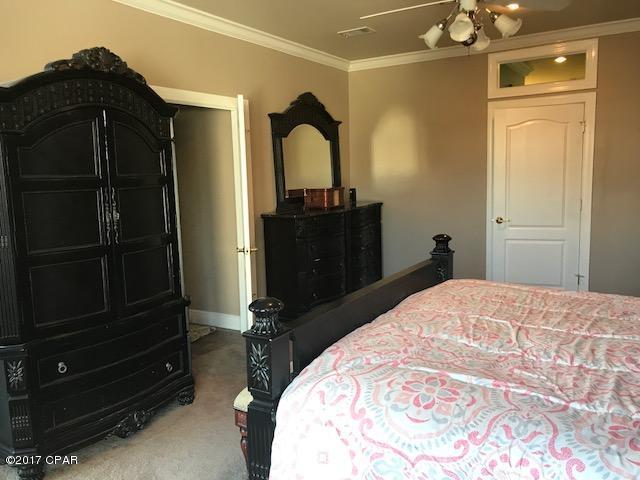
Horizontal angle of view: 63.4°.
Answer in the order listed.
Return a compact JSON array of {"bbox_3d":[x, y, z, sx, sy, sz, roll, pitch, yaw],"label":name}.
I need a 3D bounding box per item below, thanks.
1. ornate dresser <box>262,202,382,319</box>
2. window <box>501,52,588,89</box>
[{"bbox_3d":[0.121,0.237,5.292,0.528,1.101,1.544,3,9,32],"label":"ornate dresser"},{"bbox_3d":[2.122,-1.615,4.964,0.767,0.231,0.060,3,9,32],"label":"window"}]

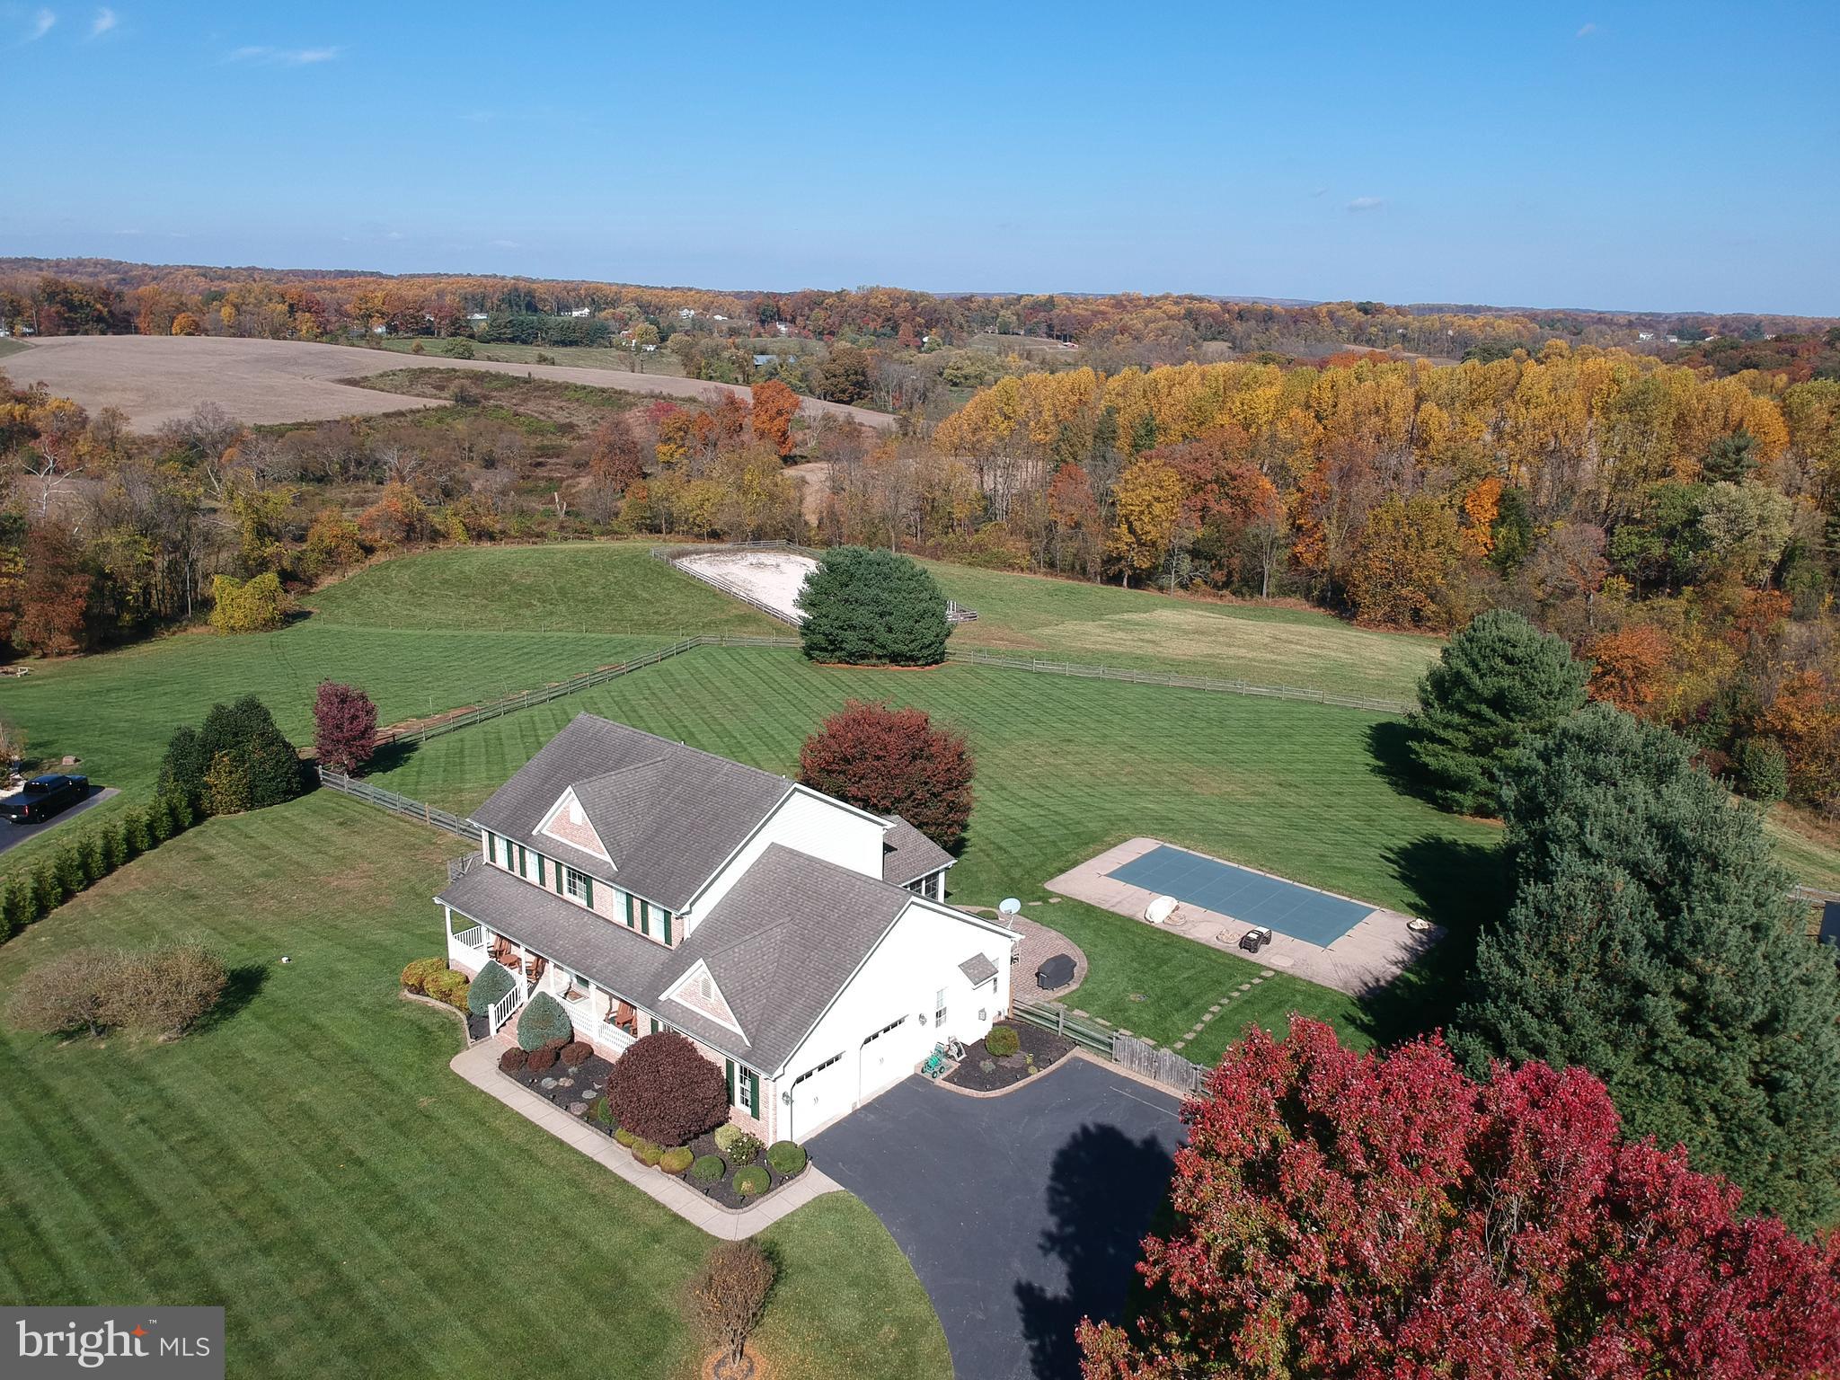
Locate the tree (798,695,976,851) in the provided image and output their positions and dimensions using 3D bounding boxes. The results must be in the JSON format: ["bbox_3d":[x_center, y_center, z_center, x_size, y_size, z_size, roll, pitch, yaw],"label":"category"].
[{"bbox_3d":[-1.642,4.396,67.412,8.998,7.997,8.998,1,15,0],"label":"tree"}]

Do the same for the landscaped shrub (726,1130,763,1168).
[{"bbox_3d":[-5.503,14.329,41.523,1.168,1.001,1.168,1,15,0],"label":"landscaped shrub"}]

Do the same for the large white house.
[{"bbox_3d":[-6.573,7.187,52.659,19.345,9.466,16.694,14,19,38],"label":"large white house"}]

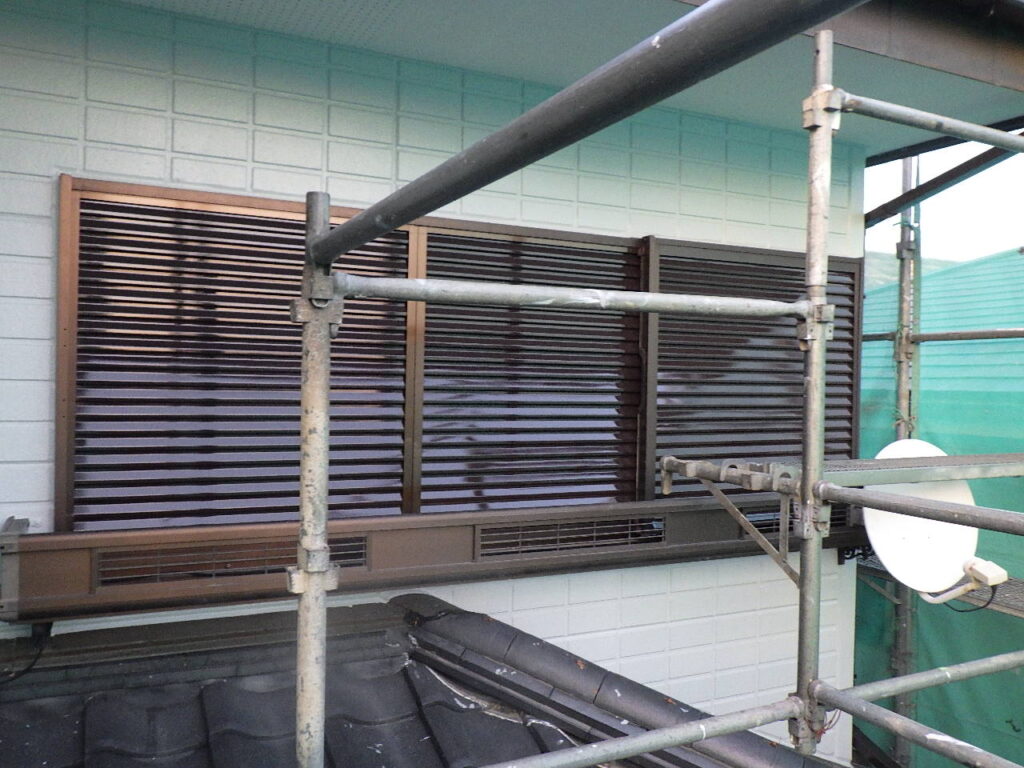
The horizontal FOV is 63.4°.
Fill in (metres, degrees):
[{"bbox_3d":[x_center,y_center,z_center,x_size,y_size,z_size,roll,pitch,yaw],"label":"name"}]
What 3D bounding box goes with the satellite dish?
[{"bbox_3d":[1.396,0.445,2.842,0.460,0.515,0.140,1,-14,-16],"label":"satellite dish"}]

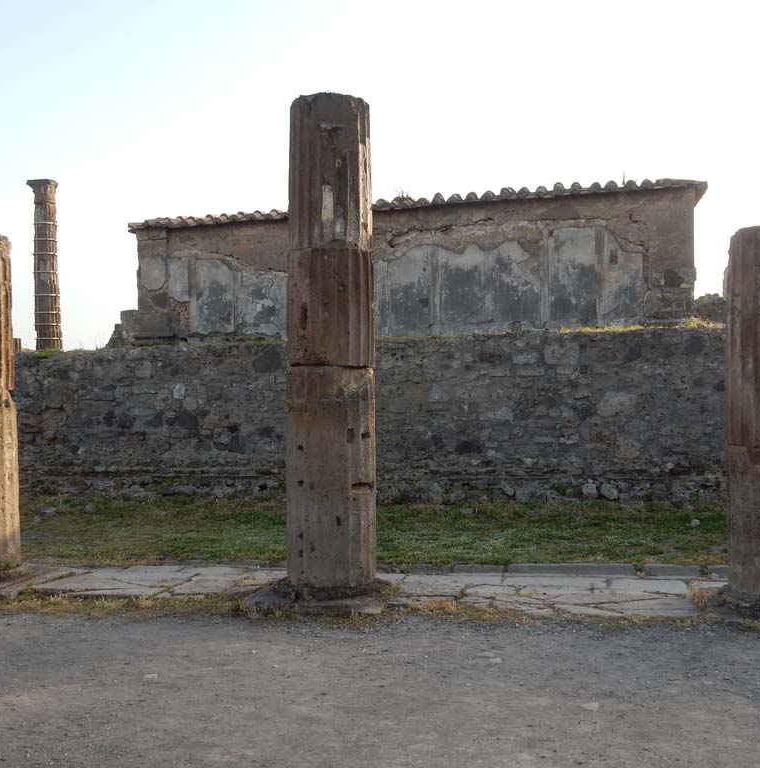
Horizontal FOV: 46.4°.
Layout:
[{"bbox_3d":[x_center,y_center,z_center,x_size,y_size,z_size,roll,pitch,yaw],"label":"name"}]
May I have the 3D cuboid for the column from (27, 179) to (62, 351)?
[{"bbox_3d":[-10.040,-3.350,26.800,0.860,5.700,0.860,-1,-1,15],"label":"column"}]

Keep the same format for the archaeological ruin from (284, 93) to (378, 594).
[{"bbox_3d":[-0.355,-0.320,6.450,0.645,3.520,0.645,-1,-1,0],"label":"archaeological ruin"}]

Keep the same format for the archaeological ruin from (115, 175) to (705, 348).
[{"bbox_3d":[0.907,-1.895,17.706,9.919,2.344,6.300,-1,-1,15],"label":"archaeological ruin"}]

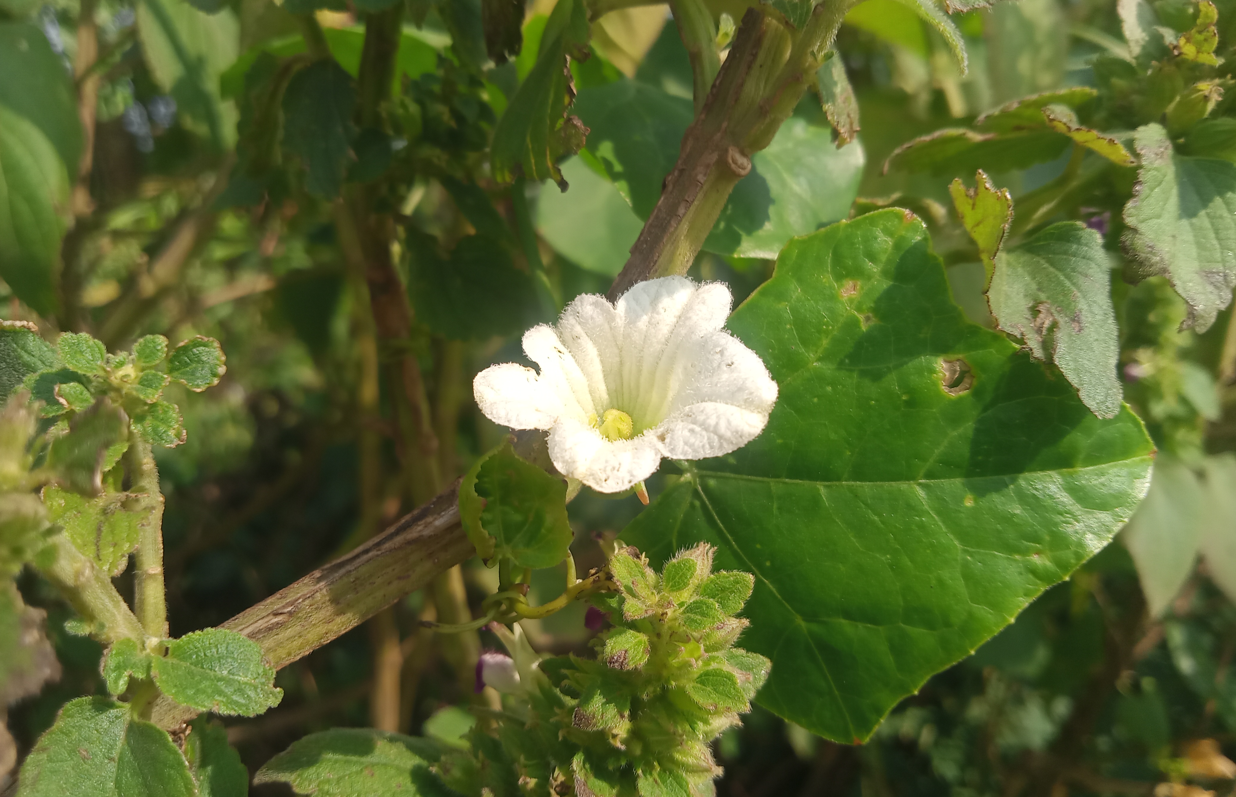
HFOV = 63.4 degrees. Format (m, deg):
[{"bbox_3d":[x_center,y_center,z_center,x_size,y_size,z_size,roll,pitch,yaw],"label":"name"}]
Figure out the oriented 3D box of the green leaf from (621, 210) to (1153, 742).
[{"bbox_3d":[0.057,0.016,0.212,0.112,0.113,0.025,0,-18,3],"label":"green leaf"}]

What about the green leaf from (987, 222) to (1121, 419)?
[{"bbox_3d":[0.093,-0.017,0.213,0.025,0.042,0.009,-19,-21,-1],"label":"green leaf"}]

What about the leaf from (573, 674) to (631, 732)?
[{"bbox_3d":[-0.003,0.056,0.184,0.010,0.010,0.006,0,-21,13],"label":"leaf"}]

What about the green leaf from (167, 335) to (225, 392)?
[{"bbox_3d":[-0.084,-0.007,0.200,0.011,0.011,0.003,-15,-17,-11],"label":"green leaf"}]

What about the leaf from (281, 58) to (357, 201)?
[{"bbox_3d":[-0.111,-0.100,0.370,0.027,0.058,0.005,-2,-14,0],"label":"leaf"}]

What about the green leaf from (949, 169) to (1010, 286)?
[{"bbox_3d":[0.078,-0.037,0.215,0.012,0.025,0.004,-12,4,7],"label":"green leaf"}]

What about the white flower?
[{"bbox_3d":[0.001,-0.001,0.195,0.056,0.026,0.046,1,53,-1],"label":"white flower"}]

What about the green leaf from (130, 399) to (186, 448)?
[{"bbox_3d":[-0.092,0.005,0.200,0.011,0.009,0.003,13,-24,-9],"label":"green leaf"}]

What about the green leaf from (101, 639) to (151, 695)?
[{"bbox_3d":[-0.093,0.051,0.188,0.009,0.011,0.004,5,-23,15],"label":"green leaf"}]

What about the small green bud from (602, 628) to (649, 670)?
[{"bbox_3d":[0.001,0.046,0.182,0.008,0.008,0.007,0,-17,15],"label":"small green bud"}]

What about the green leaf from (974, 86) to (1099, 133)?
[{"bbox_3d":[0.096,-0.066,0.228,0.027,0.007,0.016,-10,-13,-13],"label":"green leaf"}]

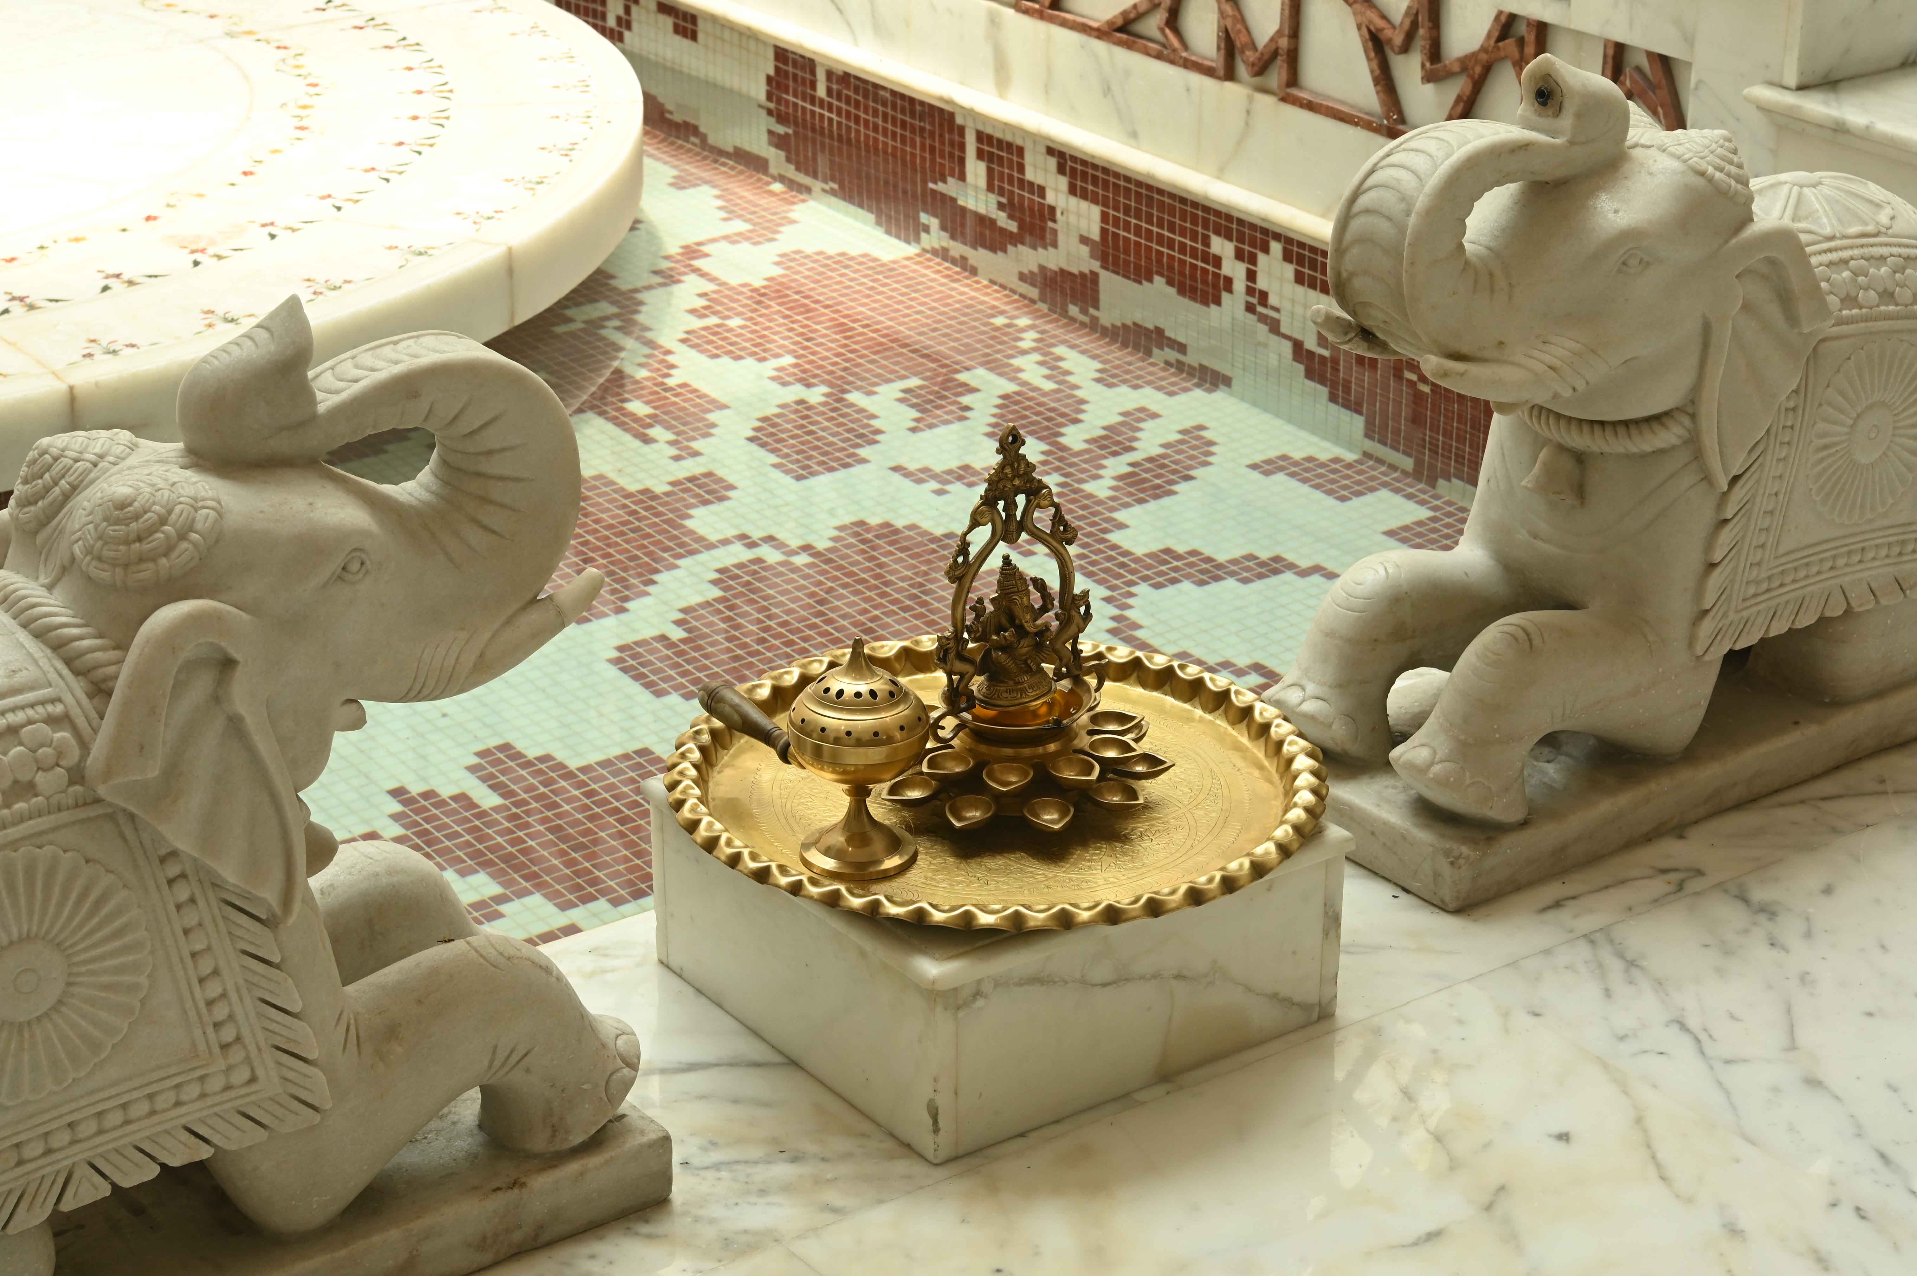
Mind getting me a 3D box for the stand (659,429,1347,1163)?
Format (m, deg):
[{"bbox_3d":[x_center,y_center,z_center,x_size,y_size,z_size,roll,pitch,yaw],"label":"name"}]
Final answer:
[{"bbox_3d":[0.025,0.054,2.575,0.445,0.425,0.445,-16,29,-32],"label":"stand"}]

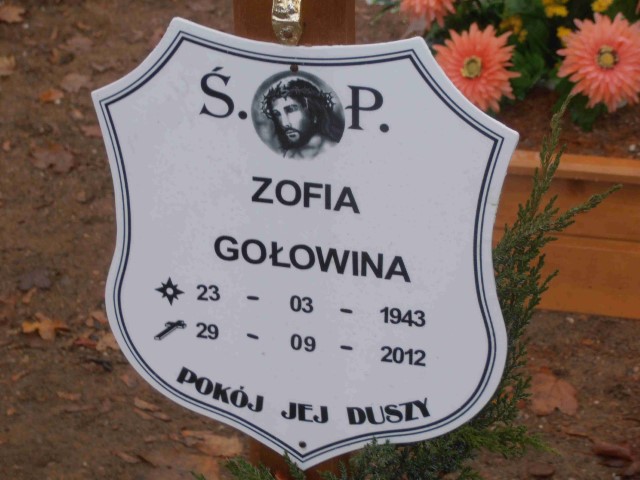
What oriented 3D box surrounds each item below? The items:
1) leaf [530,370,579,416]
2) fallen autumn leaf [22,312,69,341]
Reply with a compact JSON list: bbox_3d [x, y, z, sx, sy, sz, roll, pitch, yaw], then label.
[{"bbox_3d":[0.296,0.194,2.590,0.066,0.016,0.085,0,25,0],"label":"leaf"},{"bbox_3d":[-0.370,0.117,2.770,0.063,0.014,0.063,0,25,0],"label":"fallen autumn leaf"}]

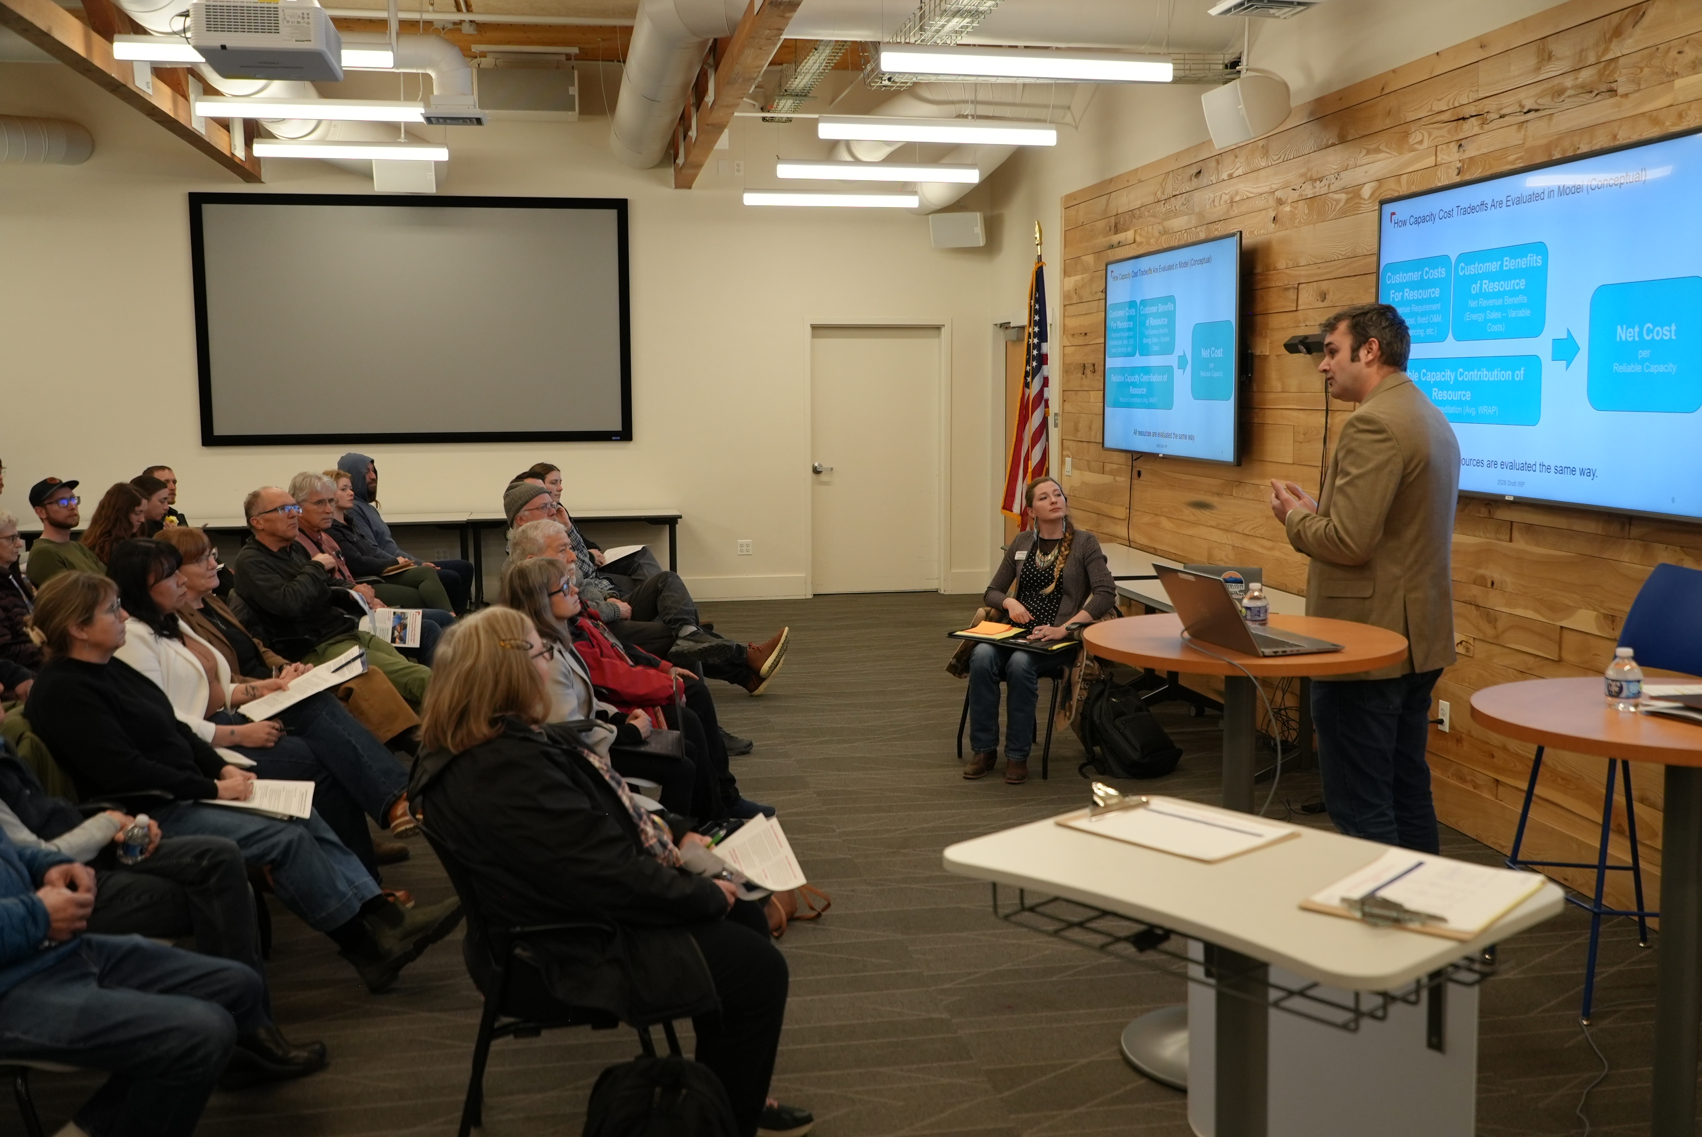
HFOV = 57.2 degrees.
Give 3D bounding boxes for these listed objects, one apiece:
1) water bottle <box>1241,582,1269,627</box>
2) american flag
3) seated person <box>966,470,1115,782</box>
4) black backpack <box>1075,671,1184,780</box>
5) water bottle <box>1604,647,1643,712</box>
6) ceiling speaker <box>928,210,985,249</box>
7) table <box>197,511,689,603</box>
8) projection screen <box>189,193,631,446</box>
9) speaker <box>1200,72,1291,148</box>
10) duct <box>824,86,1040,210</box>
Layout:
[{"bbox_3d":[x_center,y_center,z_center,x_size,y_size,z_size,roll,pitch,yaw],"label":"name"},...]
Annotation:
[{"bbox_3d":[1.028,0.091,3.963,0.067,0.115,0.067,-1,7,-10],"label":"water bottle"},{"bbox_3d":[1.077,-1.044,9.650,0.310,1.720,0.280,0,7,0],"label":"american flag"},{"bbox_3d":[0.850,0.241,6.863,0.530,1.270,0.780,2,7,21],"label":"seated person"},{"bbox_3d":[1.214,0.650,6.841,0.310,0.440,0.220,-6,-19,-40],"label":"black backpack"},{"bbox_3d":[1.472,0.211,2.969,0.063,0.116,0.063,0,7,0],"label":"water bottle"},{"bbox_3d":[0.808,-2.571,11.850,0.375,0.270,0.210,2,31,17],"label":"ceiling speaker"},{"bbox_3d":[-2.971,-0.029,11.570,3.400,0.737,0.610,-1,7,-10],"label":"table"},{"bbox_3d":[-3.214,-1.837,11.574,3.130,1.815,0.070,-1,7,-10],"label":"projection screen"},{"bbox_3d":[1.776,-2.040,6.919,0.240,0.260,0.390,-19,9,-8],"label":"speaker"},{"bbox_3d":[0.520,-3.027,11.095,1.100,0.660,1.600,-1,7,-10],"label":"duct"}]

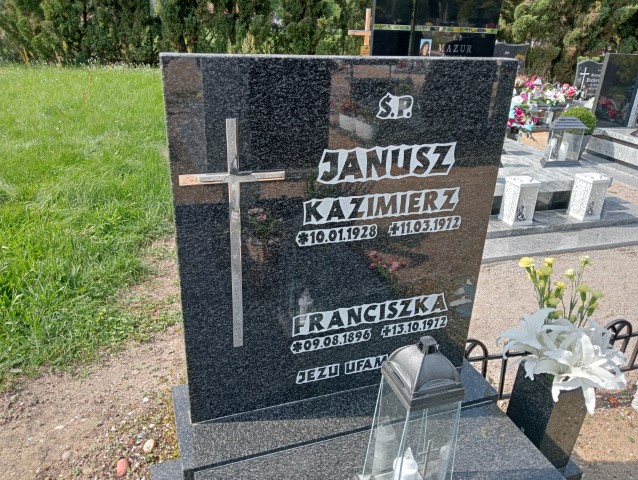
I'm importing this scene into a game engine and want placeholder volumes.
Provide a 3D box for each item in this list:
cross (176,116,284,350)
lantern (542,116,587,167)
[{"bbox_3d":[-0.165,0.010,1.040,0.203,0.498,0.013,-6,24,-17],"label":"cross"},{"bbox_3d":[1.696,-0.688,3.587,0.262,0.340,0.170,2,23,0],"label":"lantern"}]

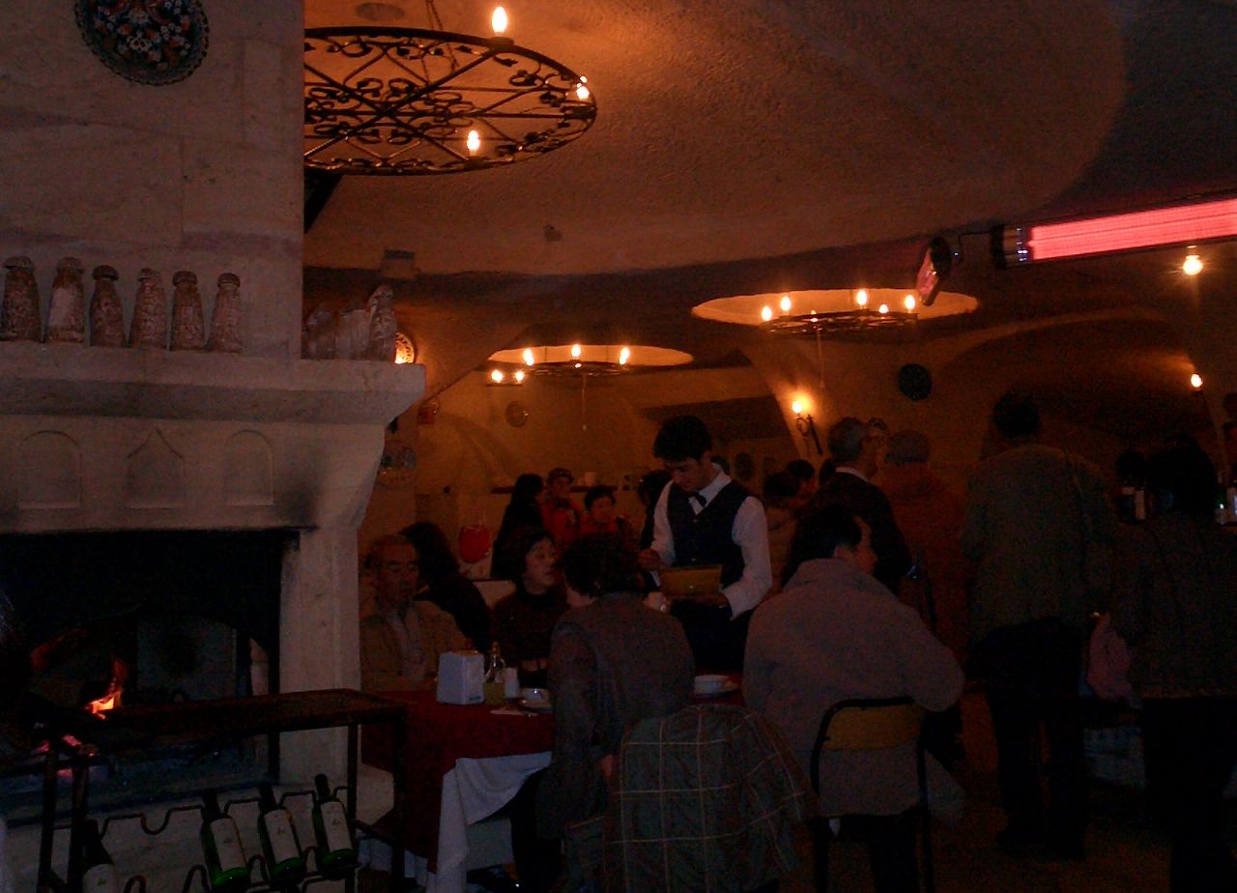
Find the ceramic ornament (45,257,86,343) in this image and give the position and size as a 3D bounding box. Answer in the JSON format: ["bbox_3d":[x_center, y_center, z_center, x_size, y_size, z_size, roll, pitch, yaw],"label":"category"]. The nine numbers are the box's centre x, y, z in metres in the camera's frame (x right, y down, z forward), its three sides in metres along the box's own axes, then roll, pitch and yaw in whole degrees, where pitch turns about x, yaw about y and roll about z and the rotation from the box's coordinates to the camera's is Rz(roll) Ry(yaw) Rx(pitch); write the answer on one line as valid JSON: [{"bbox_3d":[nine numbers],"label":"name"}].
[{"bbox_3d":[-1.247,-0.329,2.980,0.090,0.190,0.090,1,-2,-31],"label":"ceramic ornament"}]

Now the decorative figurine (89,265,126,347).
[{"bbox_3d":[-1.170,-0.322,3.030,0.081,0.183,0.081,1,-2,-31],"label":"decorative figurine"}]

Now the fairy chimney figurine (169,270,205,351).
[{"bbox_3d":[-1.015,-0.322,3.110,0.081,0.188,0.081,1,-2,-31],"label":"fairy chimney figurine"}]

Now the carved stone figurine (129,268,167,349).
[{"bbox_3d":[-1.104,-0.322,3.096,0.088,0.196,0.088,1,-3,-33],"label":"carved stone figurine"}]

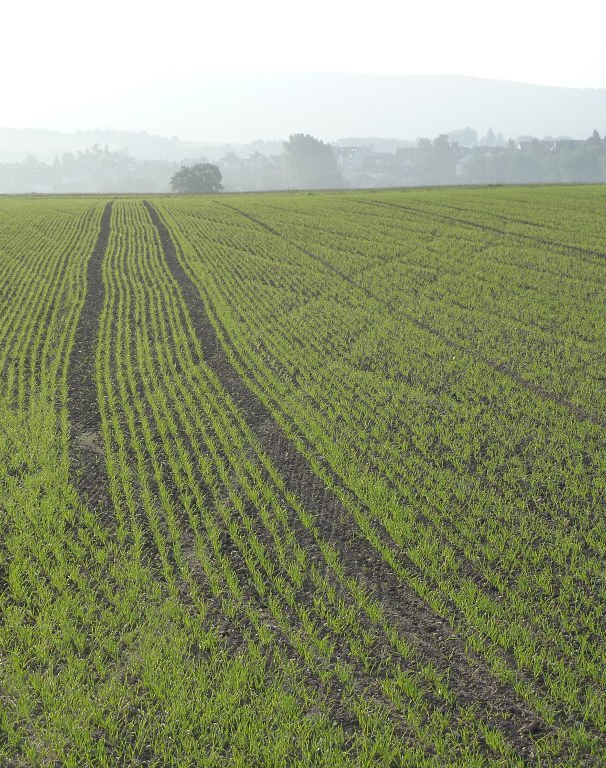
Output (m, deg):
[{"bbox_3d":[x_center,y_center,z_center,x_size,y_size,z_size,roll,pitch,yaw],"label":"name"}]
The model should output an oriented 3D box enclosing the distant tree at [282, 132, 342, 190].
[{"bbox_3d":[2.750,-63.310,540.000,16.810,19.120,15.940,0,7,0],"label":"distant tree"}]

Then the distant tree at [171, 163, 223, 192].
[{"bbox_3d":[-16.570,-31.360,290.000,8.400,6.220,8.090,0,7,0],"label":"distant tree"}]

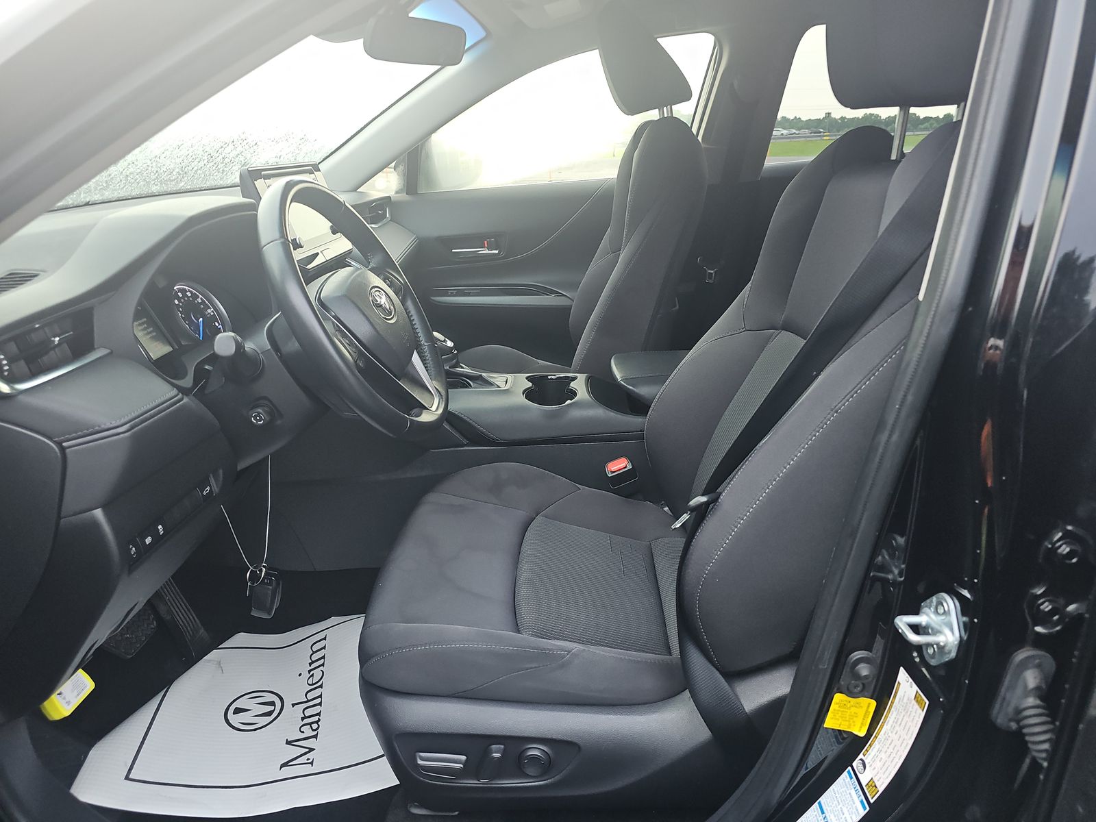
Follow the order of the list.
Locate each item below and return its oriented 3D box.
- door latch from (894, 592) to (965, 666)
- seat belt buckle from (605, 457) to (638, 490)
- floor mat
[{"bbox_3d":[0.303,0.174,0.586,0.040,0.063,0.043,-1,18,-4],"label":"door latch"},{"bbox_3d":[0.133,0.108,1.280,0.050,0.075,0.030,-17,32,15],"label":"seat belt buckle"},{"bbox_3d":[-0.418,0.456,1.178,0.540,0.050,0.420,-3,21,-8],"label":"floor mat"}]

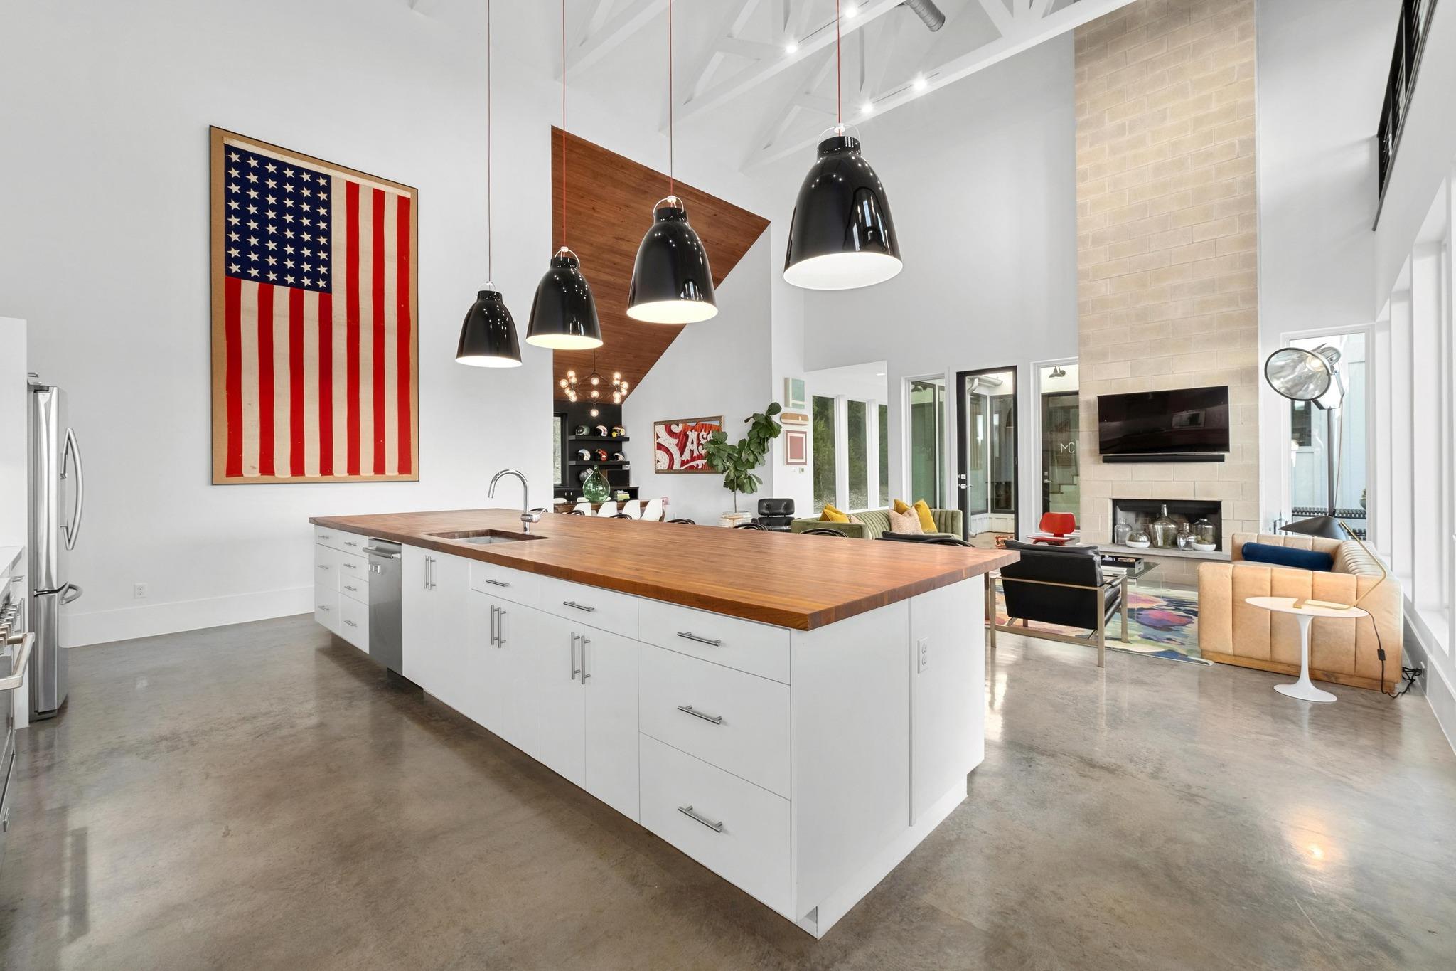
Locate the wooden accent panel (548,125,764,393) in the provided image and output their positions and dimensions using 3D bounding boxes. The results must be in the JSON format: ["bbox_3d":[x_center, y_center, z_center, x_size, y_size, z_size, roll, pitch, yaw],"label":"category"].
[{"bbox_3d":[-2.252,-3.124,10.488,4.220,0.080,5.100,-2,-31,-46],"label":"wooden accent panel"}]

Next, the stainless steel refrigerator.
[{"bbox_3d":[-4.172,0.359,3.337,0.910,1.770,0.860,1,1,44],"label":"stainless steel refrigerator"}]

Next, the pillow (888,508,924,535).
[{"bbox_3d":[2.274,0.480,7.673,0.440,0.410,0.150,0,-19,21],"label":"pillow"}]

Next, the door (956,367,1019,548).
[{"bbox_3d":[3.786,-0.296,8.893,0.850,2.767,0.060,1,1,44],"label":"door"}]

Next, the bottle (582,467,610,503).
[{"bbox_3d":[-2.421,-0.015,11.150,0.490,0.660,0.490,0,1,0],"label":"bottle"}]

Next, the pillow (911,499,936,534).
[{"bbox_3d":[2.544,0.395,7.870,0.440,0.450,0.150,-2,-20,-46],"label":"pillow"}]

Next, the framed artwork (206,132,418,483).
[{"bbox_3d":[-3.783,-1.542,5.726,0.050,3.030,1.660,1,1,44],"label":"framed artwork"}]

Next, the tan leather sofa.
[{"bbox_3d":[4.370,0.833,4.685,0.930,0.660,2.520,1,1,44],"label":"tan leather sofa"}]

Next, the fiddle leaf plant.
[{"bbox_3d":[0.251,-0.446,9.900,1.120,1.820,1.050,1,1,44],"label":"fiddle leaf plant"}]

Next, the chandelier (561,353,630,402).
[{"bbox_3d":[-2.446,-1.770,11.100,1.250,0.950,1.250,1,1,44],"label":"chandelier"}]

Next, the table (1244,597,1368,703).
[{"bbox_3d":[3.301,0.938,3.471,0.510,0.510,0.510,1,1,44],"label":"table"}]

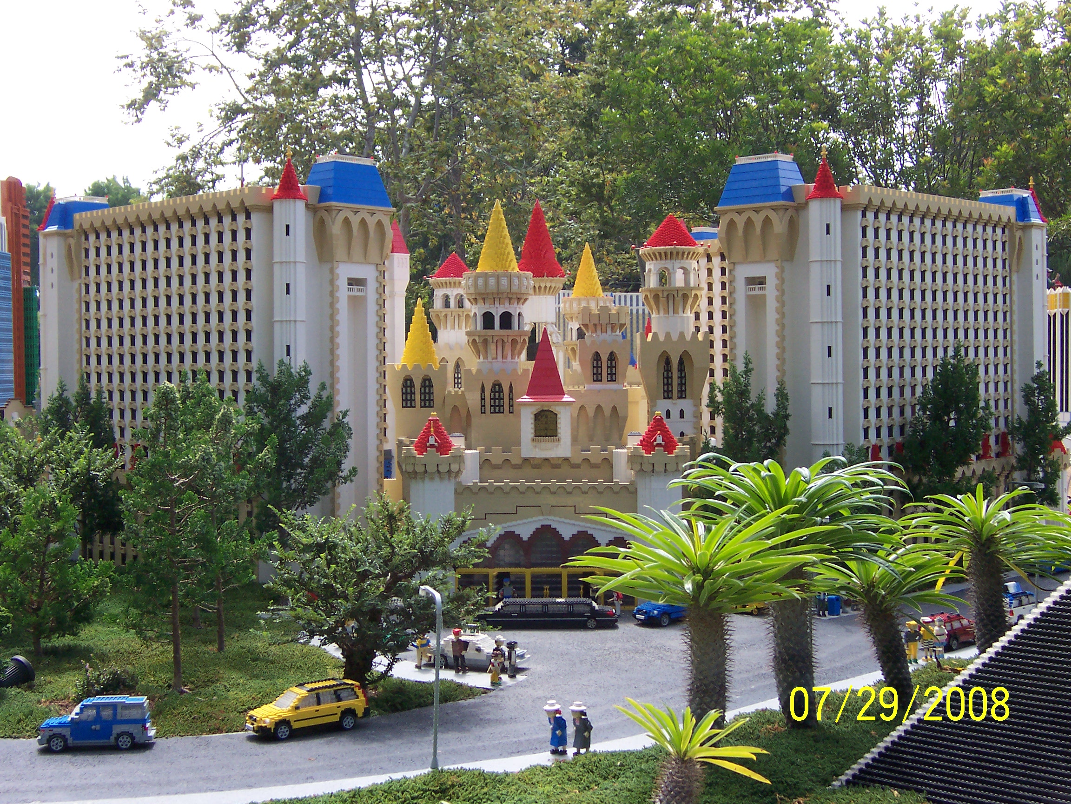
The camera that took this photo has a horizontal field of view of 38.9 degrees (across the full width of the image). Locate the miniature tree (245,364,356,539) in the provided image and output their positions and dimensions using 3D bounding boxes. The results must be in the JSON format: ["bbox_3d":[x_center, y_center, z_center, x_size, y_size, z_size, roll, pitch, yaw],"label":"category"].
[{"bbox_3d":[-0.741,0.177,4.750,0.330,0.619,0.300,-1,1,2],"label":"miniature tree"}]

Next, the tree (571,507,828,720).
[{"bbox_3d":[0.329,0.427,3.030,0.505,0.438,0.460,-1,1,2],"label":"tree"}]

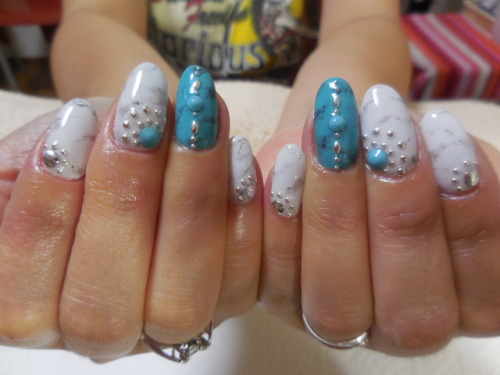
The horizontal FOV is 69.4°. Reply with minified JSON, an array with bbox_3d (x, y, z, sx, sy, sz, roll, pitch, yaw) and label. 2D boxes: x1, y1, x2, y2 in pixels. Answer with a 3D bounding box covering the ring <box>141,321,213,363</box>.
[{"bbox_3d":[-0.019,0.036,0.100,0.020,0.023,0.004,-23,-12,-14],"label":"ring"}]

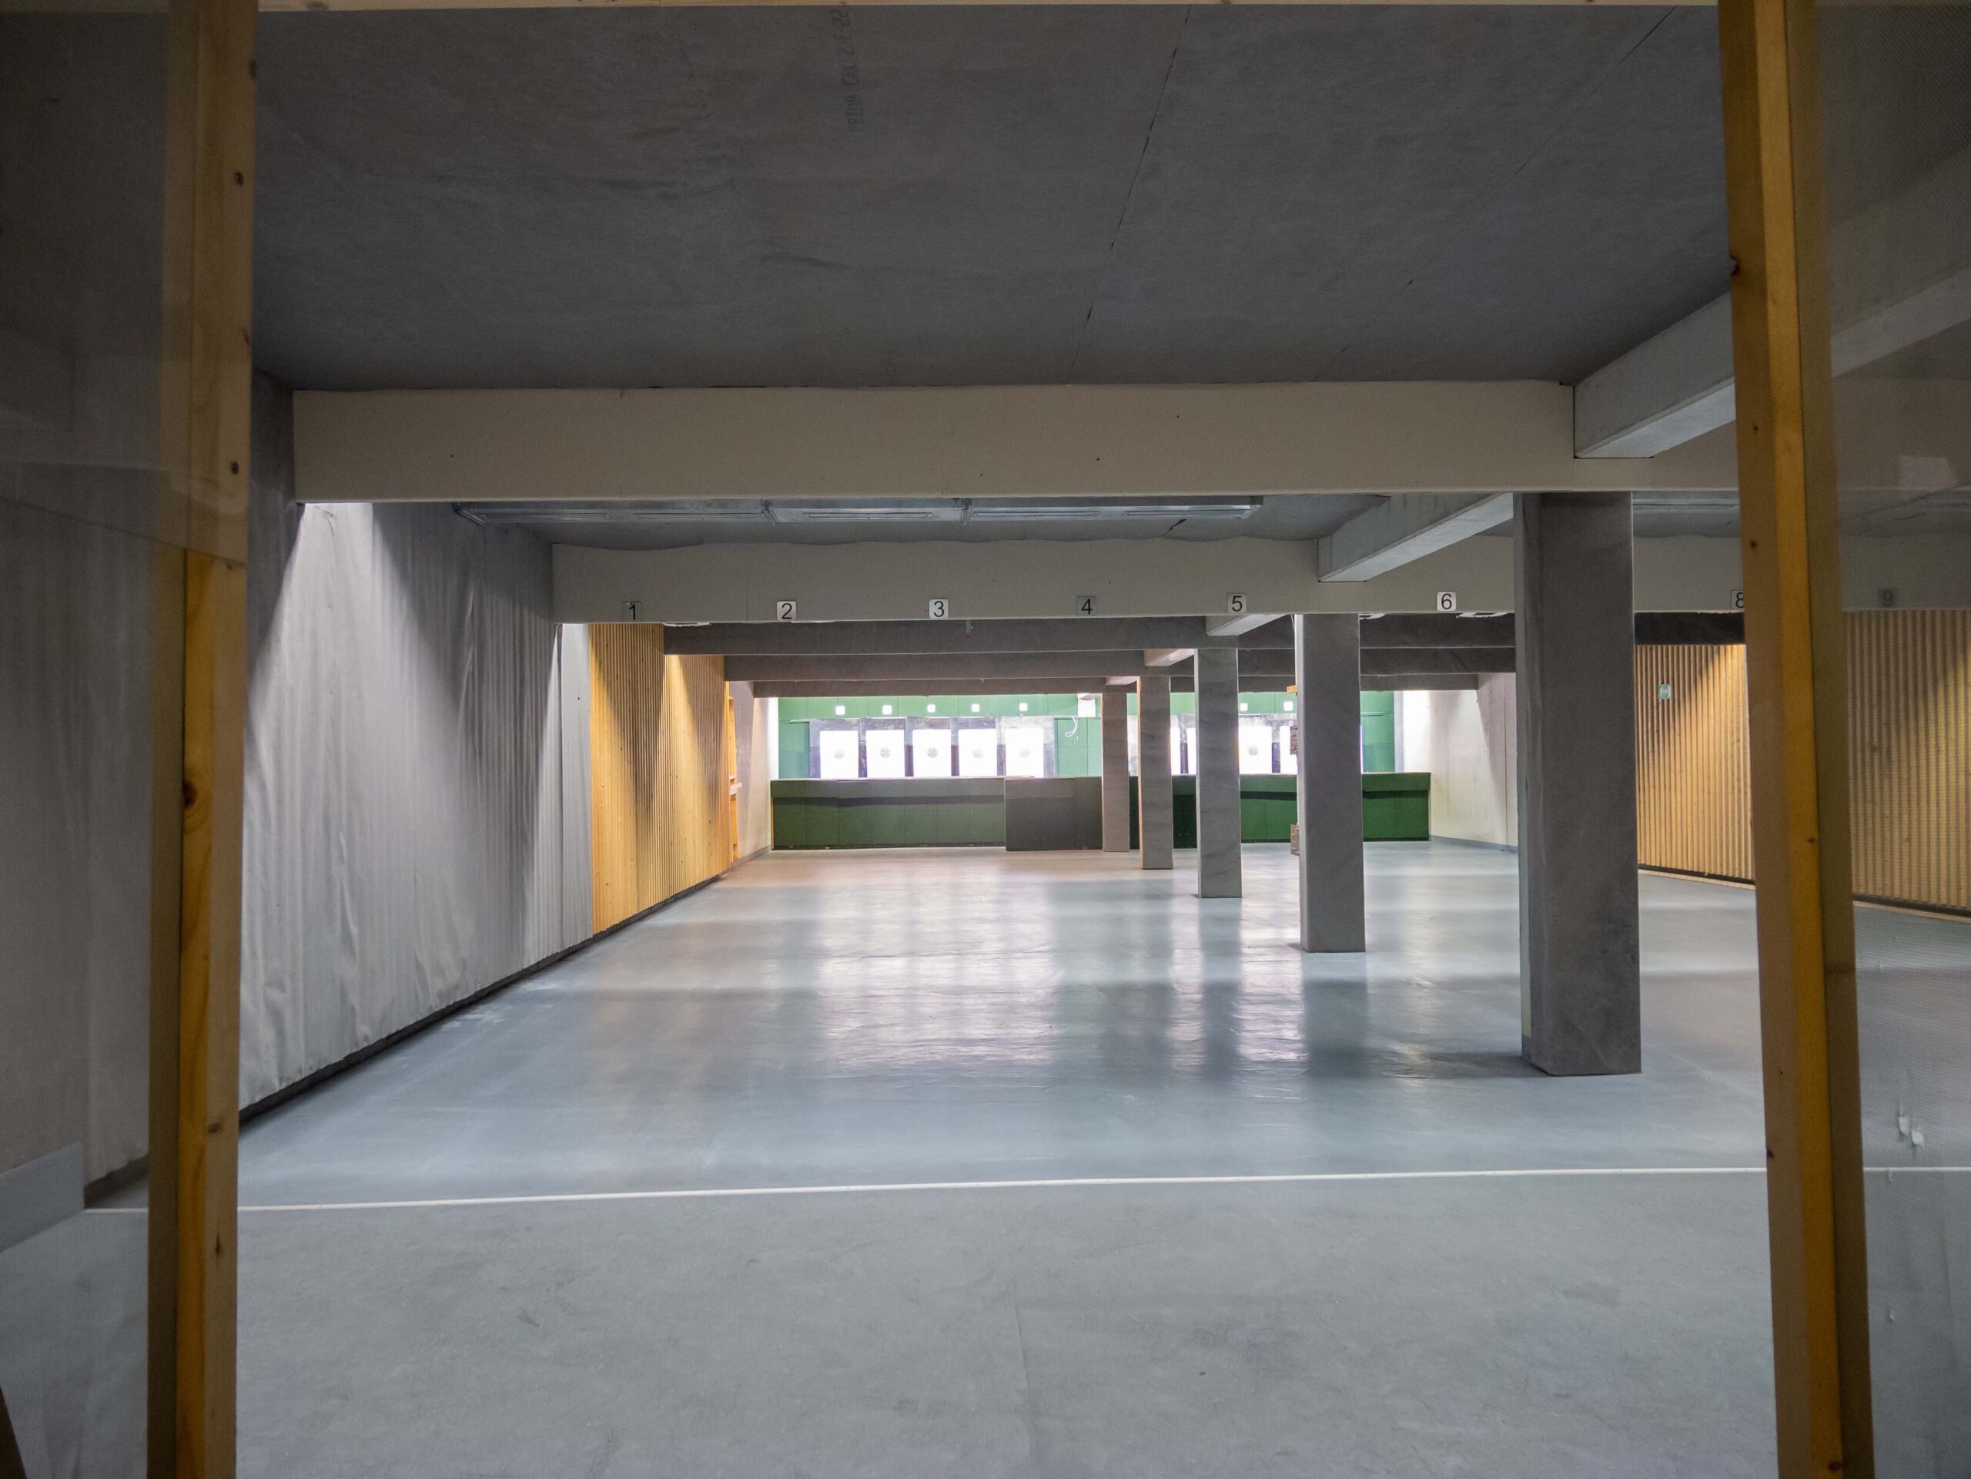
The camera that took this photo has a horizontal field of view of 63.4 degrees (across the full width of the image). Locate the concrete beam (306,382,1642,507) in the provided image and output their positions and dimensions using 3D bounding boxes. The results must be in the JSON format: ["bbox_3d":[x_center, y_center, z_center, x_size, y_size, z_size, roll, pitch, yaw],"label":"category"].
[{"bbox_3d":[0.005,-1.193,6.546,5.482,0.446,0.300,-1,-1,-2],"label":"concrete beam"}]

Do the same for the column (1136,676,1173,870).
[{"bbox_3d":[2.061,0.404,19.360,0.374,2.328,0.335,-1,-1,-2],"label":"column"}]

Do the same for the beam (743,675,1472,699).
[{"bbox_3d":[1.891,-0.893,23.614,10.672,0.453,0.300,-1,-1,-2],"label":"beam"}]

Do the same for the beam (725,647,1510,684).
[{"bbox_3d":[1.954,-0.974,19.363,10.152,0.457,0.300,-1,-1,-2],"label":"beam"}]

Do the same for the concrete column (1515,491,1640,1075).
[{"bbox_3d":[2.443,0.170,6.613,0.374,2.363,0.335,-1,-1,-2],"label":"concrete column"}]

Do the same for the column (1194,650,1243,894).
[{"bbox_3d":[2.195,0.324,15.112,0.374,2.345,0.335,-1,-1,-2],"label":"column"}]

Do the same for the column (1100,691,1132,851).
[{"bbox_3d":[1.924,0.480,23.609,0.374,2.322,0.335,-1,-1,-2],"label":"column"}]

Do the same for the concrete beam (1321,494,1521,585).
[{"bbox_3d":[2.473,-1.248,8.727,0.323,0.300,3.994,-1,-1,-2],"label":"concrete beam"}]

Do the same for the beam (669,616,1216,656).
[{"bbox_3d":[-0.407,-1.026,15.039,5.151,0.450,0.300,-1,-1,-2],"label":"beam"}]

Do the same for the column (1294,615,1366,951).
[{"bbox_3d":[2.341,0.286,10.862,0.374,2.275,0.335,-1,-1,-2],"label":"column"}]

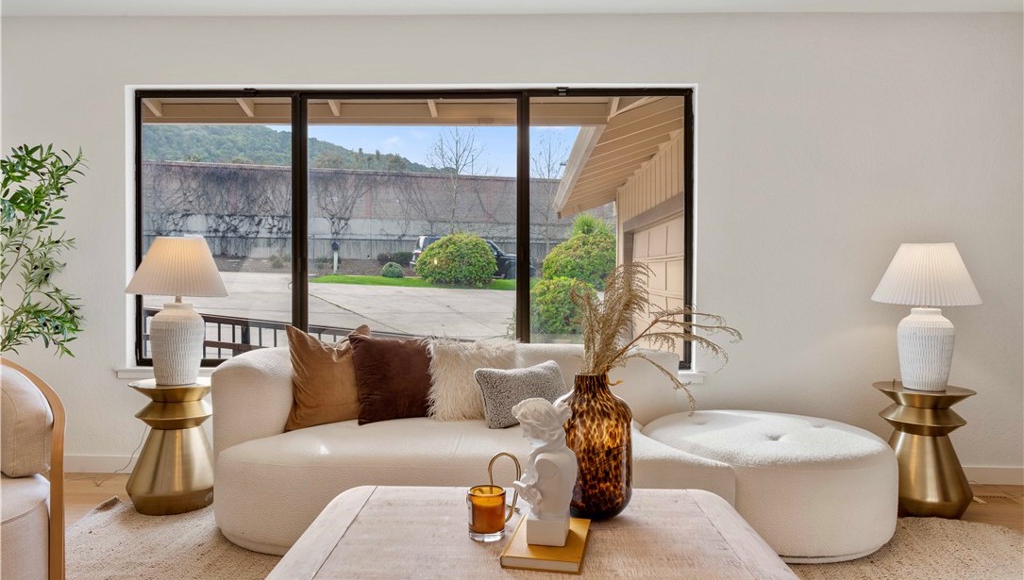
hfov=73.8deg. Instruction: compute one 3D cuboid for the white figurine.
[{"bbox_3d":[0.072,0.400,1.541,0.140,0.315,0.125,0,1,8],"label":"white figurine"}]

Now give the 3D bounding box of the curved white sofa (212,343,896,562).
[{"bbox_3d":[0.144,0.636,2.974,2.920,0.735,0.930,0,1,1],"label":"curved white sofa"}]

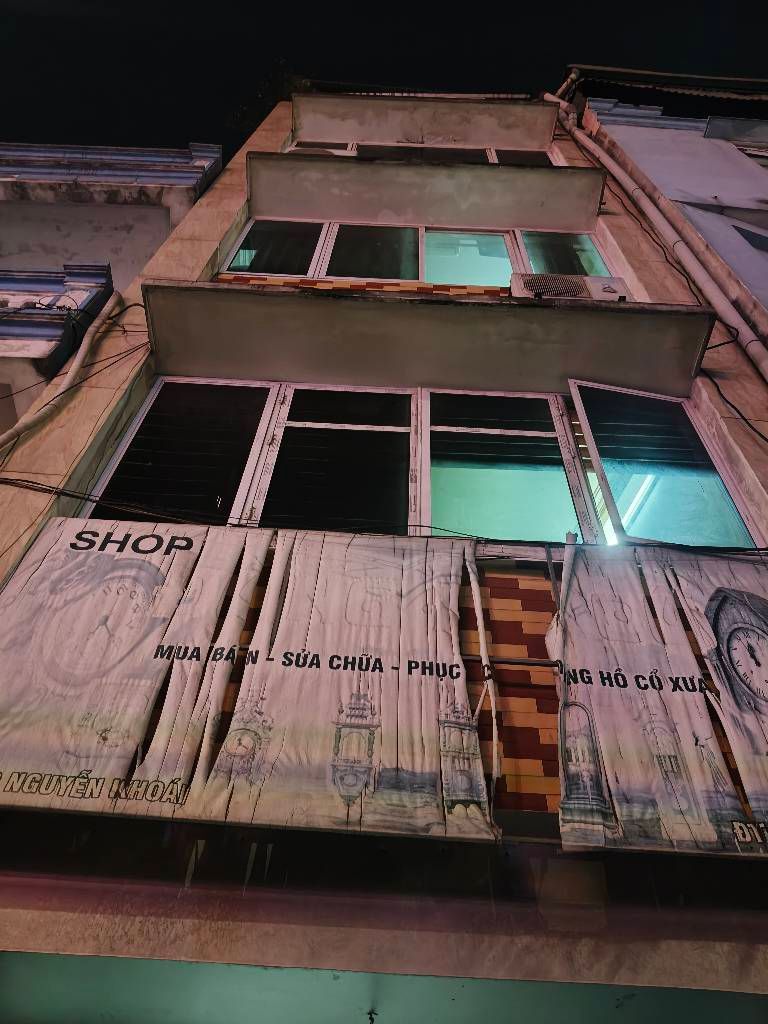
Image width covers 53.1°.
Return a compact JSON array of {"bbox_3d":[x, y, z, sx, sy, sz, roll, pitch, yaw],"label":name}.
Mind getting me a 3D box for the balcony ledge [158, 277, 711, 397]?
[{"bbox_3d":[0.234,-0.990,4.437,3.166,0.132,0.514,3,-53,1],"label":"balcony ledge"}]

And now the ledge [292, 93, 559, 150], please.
[{"bbox_3d":[0.480,-4.752,9.437,3.166,0.149,0.514,3,-53,1],"label":"ledge"}]

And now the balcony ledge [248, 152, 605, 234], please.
[{"bbox_3d":[0.357,-2.870,6.936,3.166,0.141,0.514,3,-53,1],"label":"balcony ledge"}]

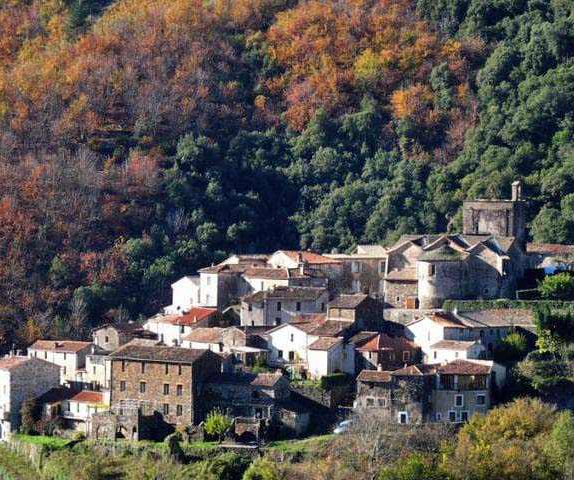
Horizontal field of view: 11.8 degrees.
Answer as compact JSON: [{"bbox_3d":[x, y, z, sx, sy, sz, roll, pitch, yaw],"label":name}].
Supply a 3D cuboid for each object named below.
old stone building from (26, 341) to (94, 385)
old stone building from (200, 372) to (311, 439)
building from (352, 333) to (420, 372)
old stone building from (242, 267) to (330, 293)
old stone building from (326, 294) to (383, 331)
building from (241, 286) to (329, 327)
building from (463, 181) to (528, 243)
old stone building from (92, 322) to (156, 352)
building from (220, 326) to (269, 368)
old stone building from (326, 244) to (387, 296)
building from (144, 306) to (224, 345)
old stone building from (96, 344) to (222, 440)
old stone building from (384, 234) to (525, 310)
[{"bbox_3d":[-40.860,23.060,515.000,12.200,8.000,8.200,2,3,41],"label":"old stone building"},{"bbox_3d":[-5.480,29.740,500.000,14.500,10.600,11.000,1,3,30],"label":"old stone building"},{"bbox_3d":[15.820,18.020,443.000,8.400,5.700,5.300,-2,3,-40],"label":"building"},{"bbox_3d":[-0.320,6.830,464.000,13.000,4.600,6.200,1,2,20],"label":"old stone building"},{"bbox_3d":[11.250,12.110,455.000,5.800,6.000,7.100,2,3,40],"label":"old stone building"},{"bbox_3d":[-0.150,11.050,456.000,12.800,6.600,7.000,1,2,22],"label":"building"},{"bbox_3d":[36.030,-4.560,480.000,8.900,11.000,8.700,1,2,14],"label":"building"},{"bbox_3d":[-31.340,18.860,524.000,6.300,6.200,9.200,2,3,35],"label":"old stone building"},{"bbox_3d":[-6.810,17.220,445.000,5.100,6.100,5.900,2,3,35],"label":"building"},{"bbox_3d":[11.800,5.330,473.000,10.200,8.500,7.500,0,2,6],"label":"old stone building"},{"bbox_3d":[-19.350,16.540,526.000,12.400,6.900,9.200,2,3,39],"label":"building"},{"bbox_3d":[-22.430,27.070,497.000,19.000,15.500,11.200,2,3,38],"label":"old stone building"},{"bbox_3d":[32.750,6.080,540.000,25.000,14.000,17.000,1,2,12],"label":"old stone building"}]

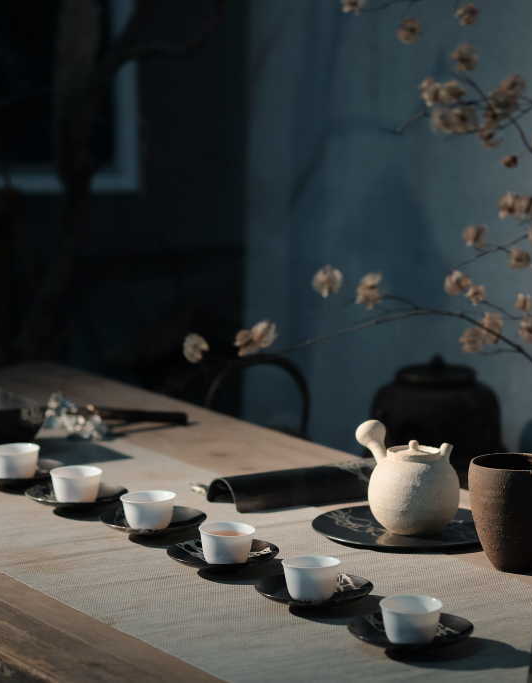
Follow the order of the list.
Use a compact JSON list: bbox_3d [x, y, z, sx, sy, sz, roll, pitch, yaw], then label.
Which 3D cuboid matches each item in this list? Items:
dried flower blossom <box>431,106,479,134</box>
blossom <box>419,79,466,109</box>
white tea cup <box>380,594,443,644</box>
[{"bbox_3d":[0.167,-0.196,2.270,0.043,0.025,0.031,1,10,4],"label":"dried flower blossom"},{"bbox_3d":[0.157,-0.220,2.270,0.043,0.027,0.031,1,10,4],"label":"blossom"},{"bbox_3d":[0.138,0.265,2.431,0.059,0.035,0.059,0,10,0],"label":"white tea cup"}]

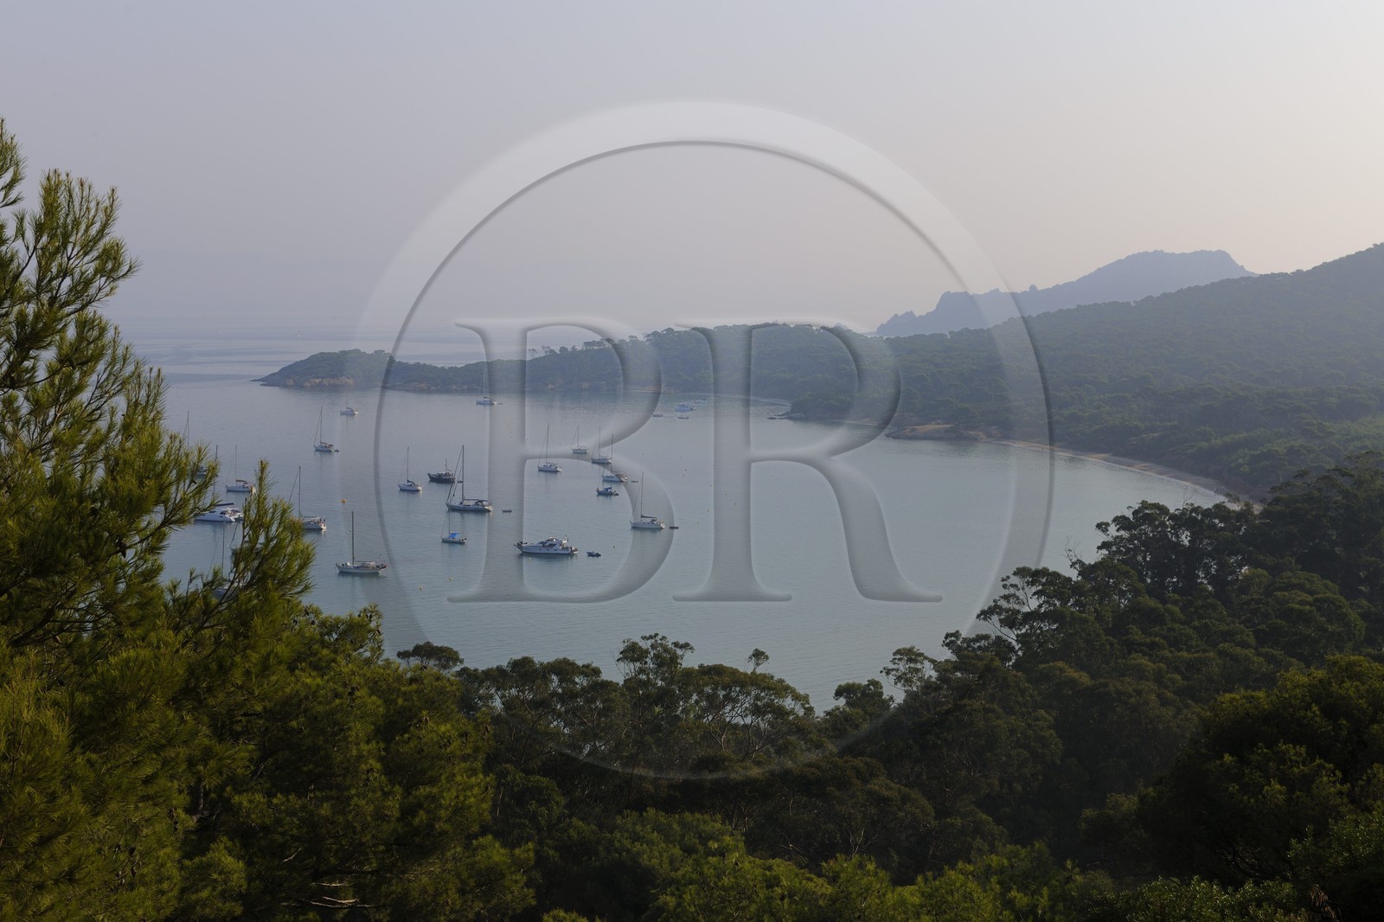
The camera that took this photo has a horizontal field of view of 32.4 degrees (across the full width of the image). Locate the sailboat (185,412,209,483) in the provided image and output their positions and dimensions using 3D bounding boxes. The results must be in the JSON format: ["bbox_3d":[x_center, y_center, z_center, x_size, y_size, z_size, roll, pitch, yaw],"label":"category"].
[{"bbox_3d":[-177.823,-5.783,850.000,14.300,23.500,4.400,2,4,24],"label":"sailboat"}]

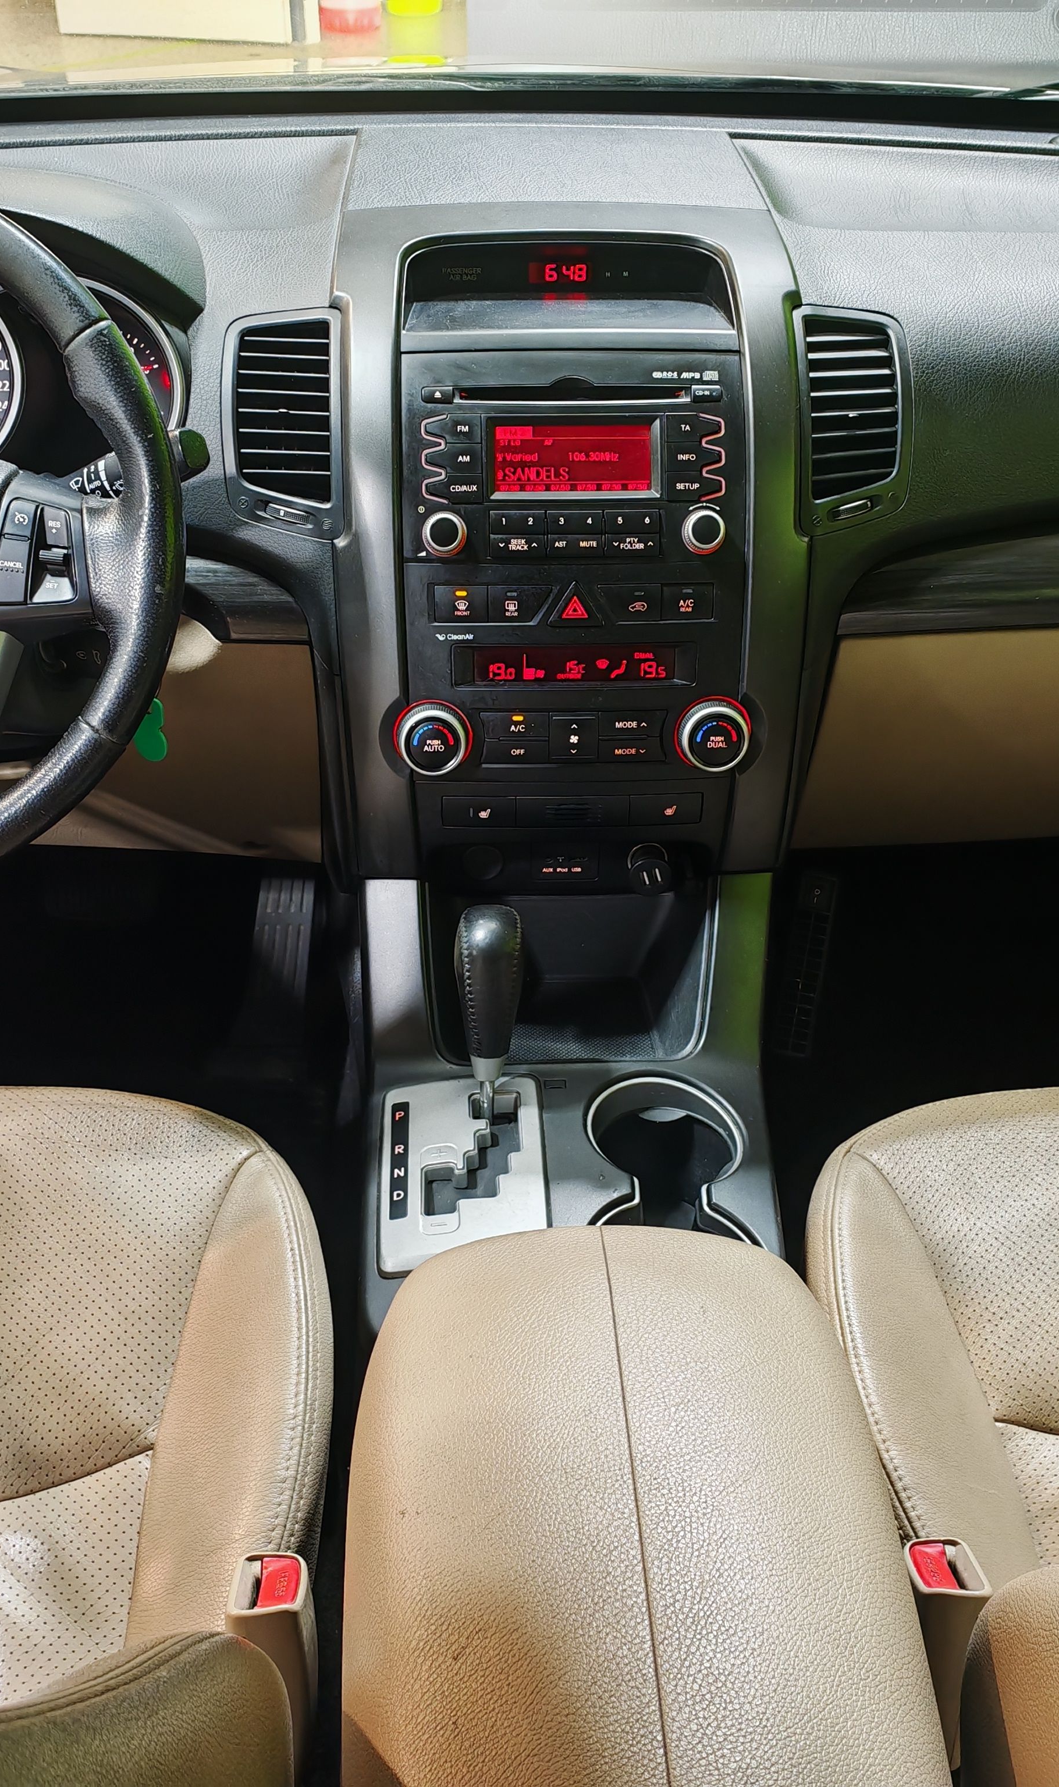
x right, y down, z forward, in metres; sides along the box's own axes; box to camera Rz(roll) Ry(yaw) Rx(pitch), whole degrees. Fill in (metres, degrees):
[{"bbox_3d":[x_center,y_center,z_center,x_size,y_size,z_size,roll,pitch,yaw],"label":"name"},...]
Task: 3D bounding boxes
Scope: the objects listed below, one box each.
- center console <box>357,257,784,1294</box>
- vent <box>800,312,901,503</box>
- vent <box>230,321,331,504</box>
[{"bbox_3d":[0.020,-0.096,1.098,0.235,0.510,0.480,-1,28,-3],"label":"center console"},{"bbox_3d":[0.199,-0.305,1.172,0.065,0.115,0.040,-3,10,-7],"label":"vent"},{"bbox_3d":[-0.152,-0.300,1.157,0.065,0.115,0.040,1,10,1],"label":"vent"}]

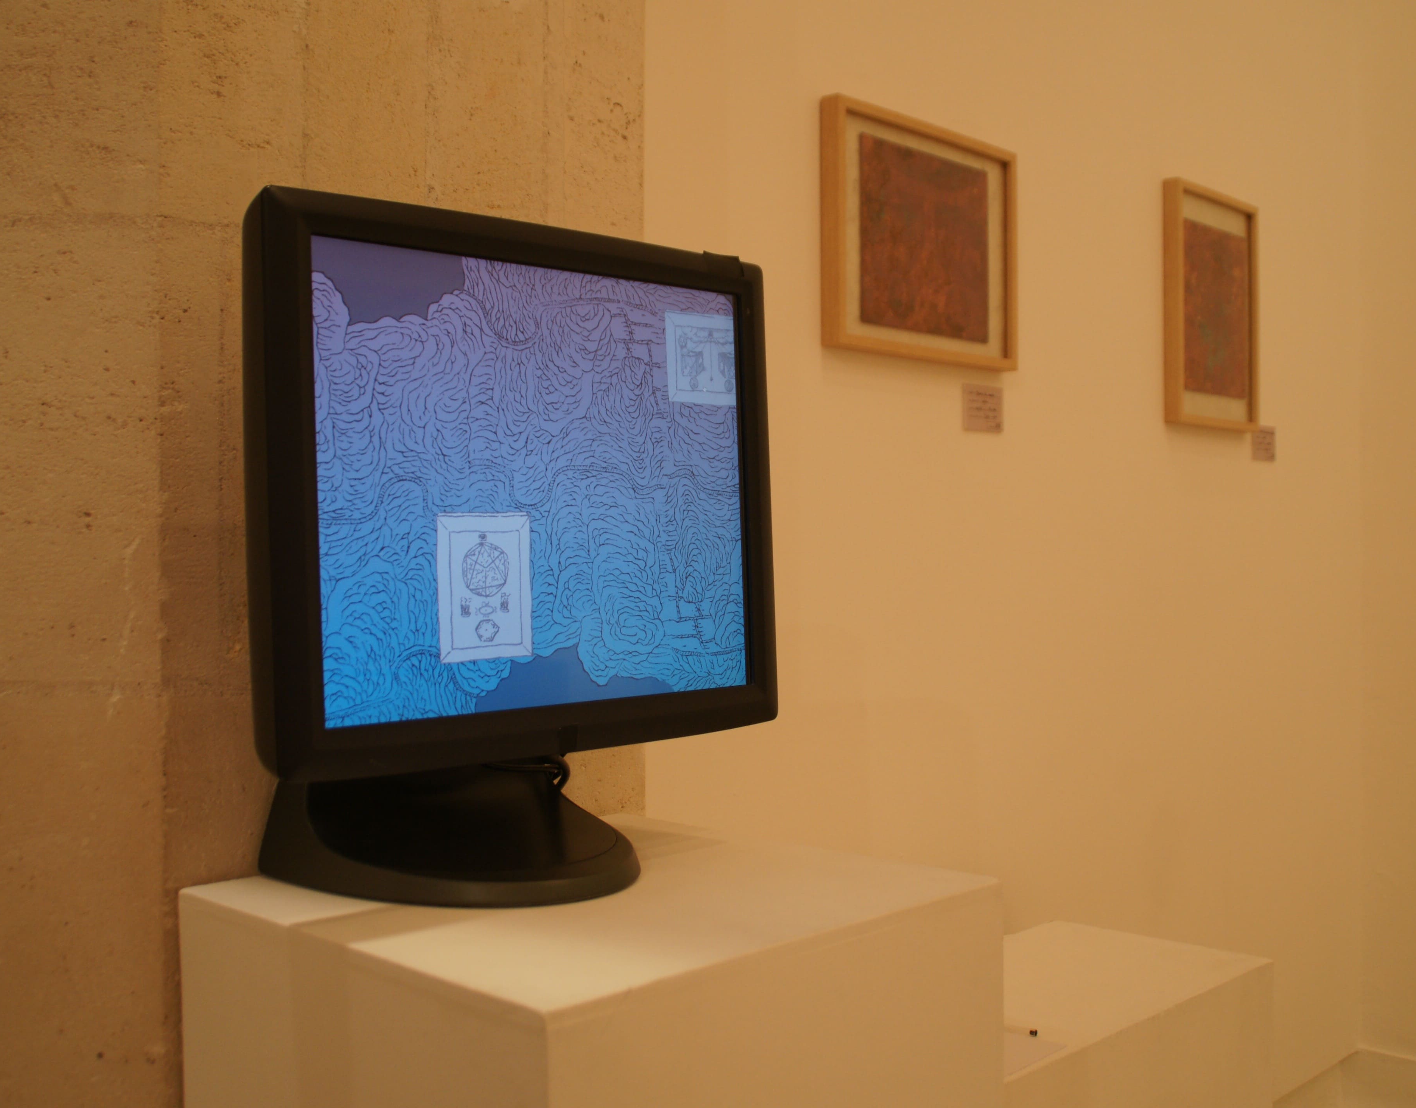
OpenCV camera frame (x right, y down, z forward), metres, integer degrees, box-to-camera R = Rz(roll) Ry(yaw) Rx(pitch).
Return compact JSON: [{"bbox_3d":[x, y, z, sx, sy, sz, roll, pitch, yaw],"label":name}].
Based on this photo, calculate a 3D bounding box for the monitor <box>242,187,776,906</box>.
[{"bbox_3d":[-0.145,0.002,1.023,0.410,0.424,0.216,-1,1,-43],"label":"monitor"}]

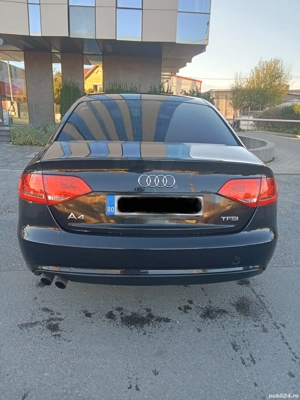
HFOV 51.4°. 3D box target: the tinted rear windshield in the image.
[{"bbox_3d":[-0.008,-0.569,2.323,1.270,0.310,0.560,1,16,-4],"label":"tinted rear windshield"}]

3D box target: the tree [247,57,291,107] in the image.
[{"bbox_3d":[9.173,-8.436,25.117,3.800,5.300,3.800,7,17,18],"label":"tree"}]

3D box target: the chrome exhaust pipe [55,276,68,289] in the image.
[{"bbox_3d":[-0.533,0.479,1.864,0.075,0.075,0.120,1,16,-4],"label":"chrome exhaust pipe"}]

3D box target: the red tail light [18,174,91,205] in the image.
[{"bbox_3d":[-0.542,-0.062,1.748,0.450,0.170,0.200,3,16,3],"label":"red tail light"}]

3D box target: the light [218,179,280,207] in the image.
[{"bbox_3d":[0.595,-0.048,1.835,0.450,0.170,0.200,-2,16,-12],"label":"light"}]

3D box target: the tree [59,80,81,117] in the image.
[{"bbox_3d":[-2.979,-3.339,11.780,0.900,2.200,0.900,-2,17,-14],"label":"tree"}]

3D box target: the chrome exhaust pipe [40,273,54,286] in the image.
[{"bbox_3d":[-0.607,0.465,1.854,0.075,0.075,0.120,1,16,-4],"label":"chrome exhaust pipe"}]

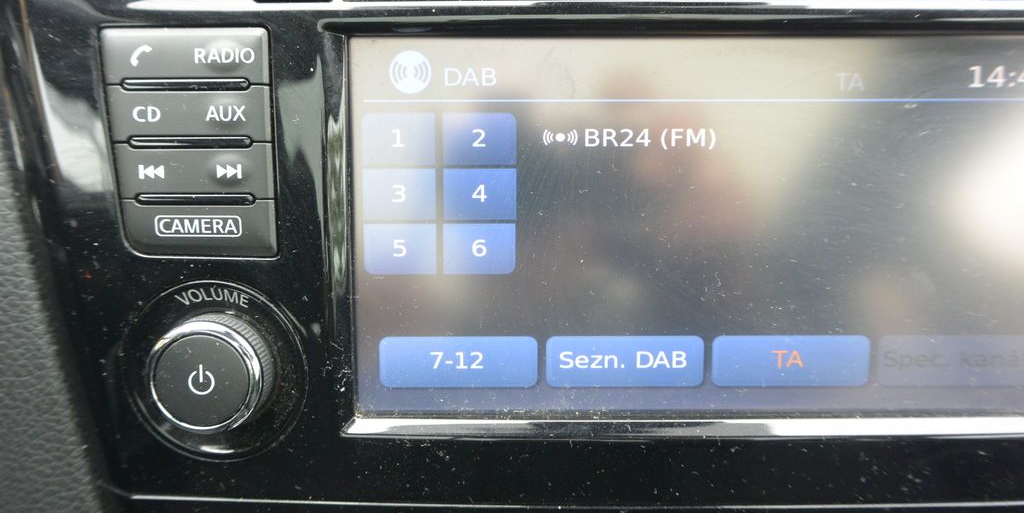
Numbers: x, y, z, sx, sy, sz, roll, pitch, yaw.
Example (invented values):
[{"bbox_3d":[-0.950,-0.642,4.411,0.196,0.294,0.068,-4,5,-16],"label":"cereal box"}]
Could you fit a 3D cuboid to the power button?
[{"bbox_3d":[-0.062,0.024,0.160,0.023,0.023,0.009,0,5,0],"label":"power button"}]

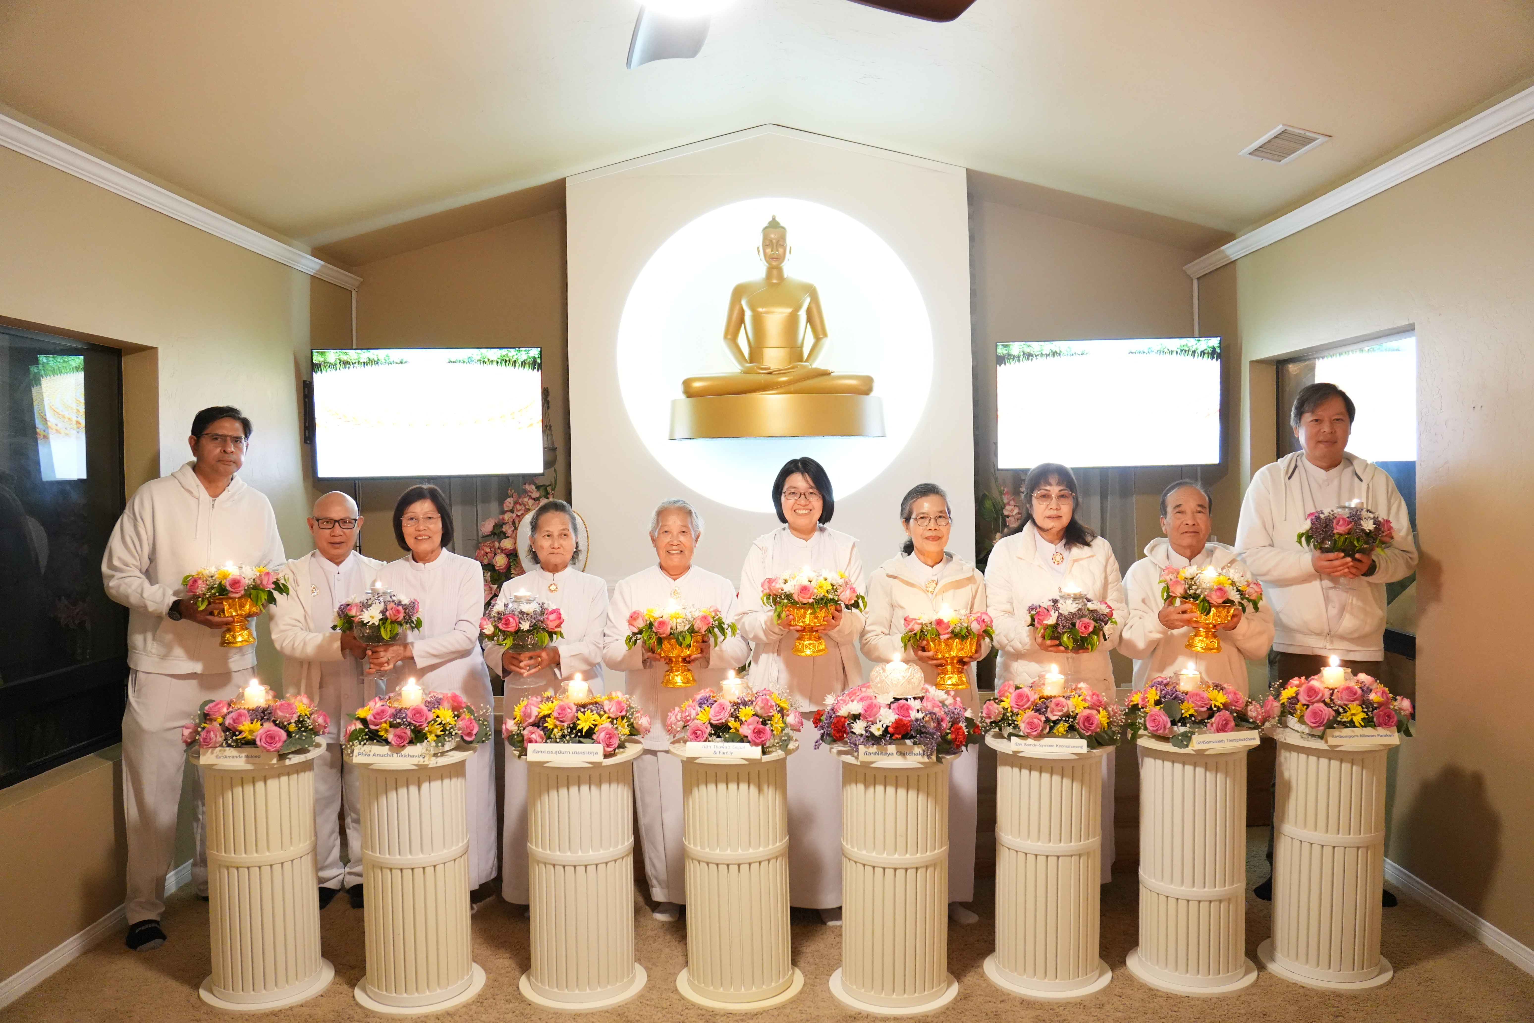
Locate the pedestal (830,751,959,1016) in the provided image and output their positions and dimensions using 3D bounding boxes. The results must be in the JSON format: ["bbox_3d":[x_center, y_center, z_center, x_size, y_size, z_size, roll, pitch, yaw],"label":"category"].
[{"bbox_3d":[0.379,1.058,3.195,0.382,0.726,0.382,-1,3,2],"label":"pedestal"}]

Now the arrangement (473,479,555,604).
[{"bbox_3d":[-1.225,0.173,5.300,0.460,0.720,0.380,-1,3,2],"label":"arrangement"}]

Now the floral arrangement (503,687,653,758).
[{"bbox_3d":[-0.552,0.605,3.086,0.405,0.150,0.405,-1,2,0],"label":"floral arrangement"}]

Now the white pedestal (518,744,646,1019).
[{"bbox_3d":[-0.539,1.026,3.100,0.371,0.692,0.371,-1,2,0],"label":"white pedestal"}]

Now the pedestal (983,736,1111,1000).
[{"bbox_3d":[0.827,1.008,3.135,0.371,0.692,0.371,-1,2,0],"label":"pedestal"}]

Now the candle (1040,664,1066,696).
[{"bbox_3d":[0.884,0.516,3.264,0.060,0.095,0.060,-1,3,2],"label":"candle"}]

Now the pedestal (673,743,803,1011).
[{"bbox_3d":[-0.087,1.062,3.231,0.382,0.726,0.382,-1,3,2],"label":"pedestal"}]

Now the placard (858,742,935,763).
[{"bbox_3d":[0.369,0.682,3.013,0.212,0.043,0.038,0,3,5],"label":"placard"}]

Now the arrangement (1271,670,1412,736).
[{"bbox_3d":[1.714,0.574,3.164,0.370,0.152,0.370,-1,2,0],"label":"arrangement"}]

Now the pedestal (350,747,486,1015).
[{"bbox_3d":[-1.061,1.074,3.237,0.382,0.726,0.382,-1,3,2],"label":"pedestal"}]

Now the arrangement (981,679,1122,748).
[{"bbox_3d":[0.832,0.586,3.121,0.390,0.152,0.390,-1,2,0],"label":"arrangement"}]

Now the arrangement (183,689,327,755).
[{"bbox_3d":[-1.565,0.641,3.254,0.400,0.150,0.380,-1,3,2],"label":"arrangement"}]

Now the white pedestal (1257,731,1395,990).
[{"bbox_3d":[1.666,0.997,3.178,0.371,0.692,0.371,-1,2,0],"label":"white pedestal"}]

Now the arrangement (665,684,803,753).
[{"bbox_3d":[-0.101,0.624,3.220,0.400,0.150,0.380,-1,3,2],"label":"arrangement"}]

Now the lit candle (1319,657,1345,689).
[{"bbox_3d":[1.669,0.474,3.140,0.052,0.090,0.052,-1,2,0],"label":"lit candle"}]

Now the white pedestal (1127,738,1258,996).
[{"bbox_3d":[1.256,1.002,3.159,0.371,0.692,0.371,-1,2,0],"label":"white pedestal"}]

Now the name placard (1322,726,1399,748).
[{"bbox_3d":[1.745,0.659,3.129,0.204,0.043,0.038,-1,3,3],"label":"name placard"}]

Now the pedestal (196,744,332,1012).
[{"bbox_3d":[-1.471,1.036,3.120,0.371,0.692,0.371,-1,2,0],"label":"pedestal"}]

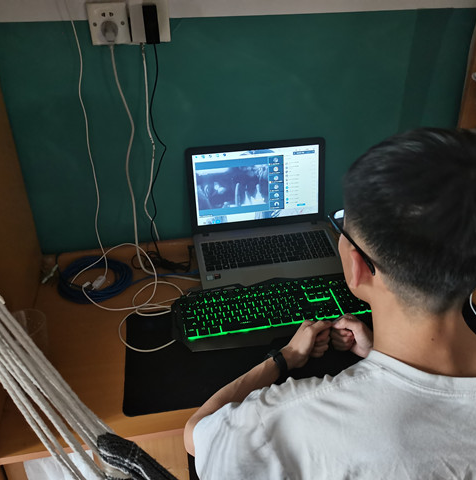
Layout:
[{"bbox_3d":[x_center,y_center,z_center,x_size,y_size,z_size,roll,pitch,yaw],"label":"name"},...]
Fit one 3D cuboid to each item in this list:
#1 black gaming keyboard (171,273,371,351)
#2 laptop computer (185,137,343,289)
[{"bbox_3d":[0.091,0.149,1.069,0.475,0.035,0.187,-6,33,-10],"label":"black gaming keyboard"},{"bbox_3d":[0.080,-0.072,1.216,0.381,0.258,0.299,-6,33,-9],"label":"laptop computer"}]

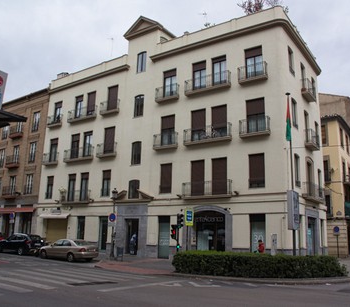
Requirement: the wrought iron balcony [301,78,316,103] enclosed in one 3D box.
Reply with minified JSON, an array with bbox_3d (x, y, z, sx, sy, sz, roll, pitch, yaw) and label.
[{"bbox_3d":[9.979,-4.633,25.657,0.518,1.169,2.100,-8,-16,35],"label":"wrought iron balcony"}]

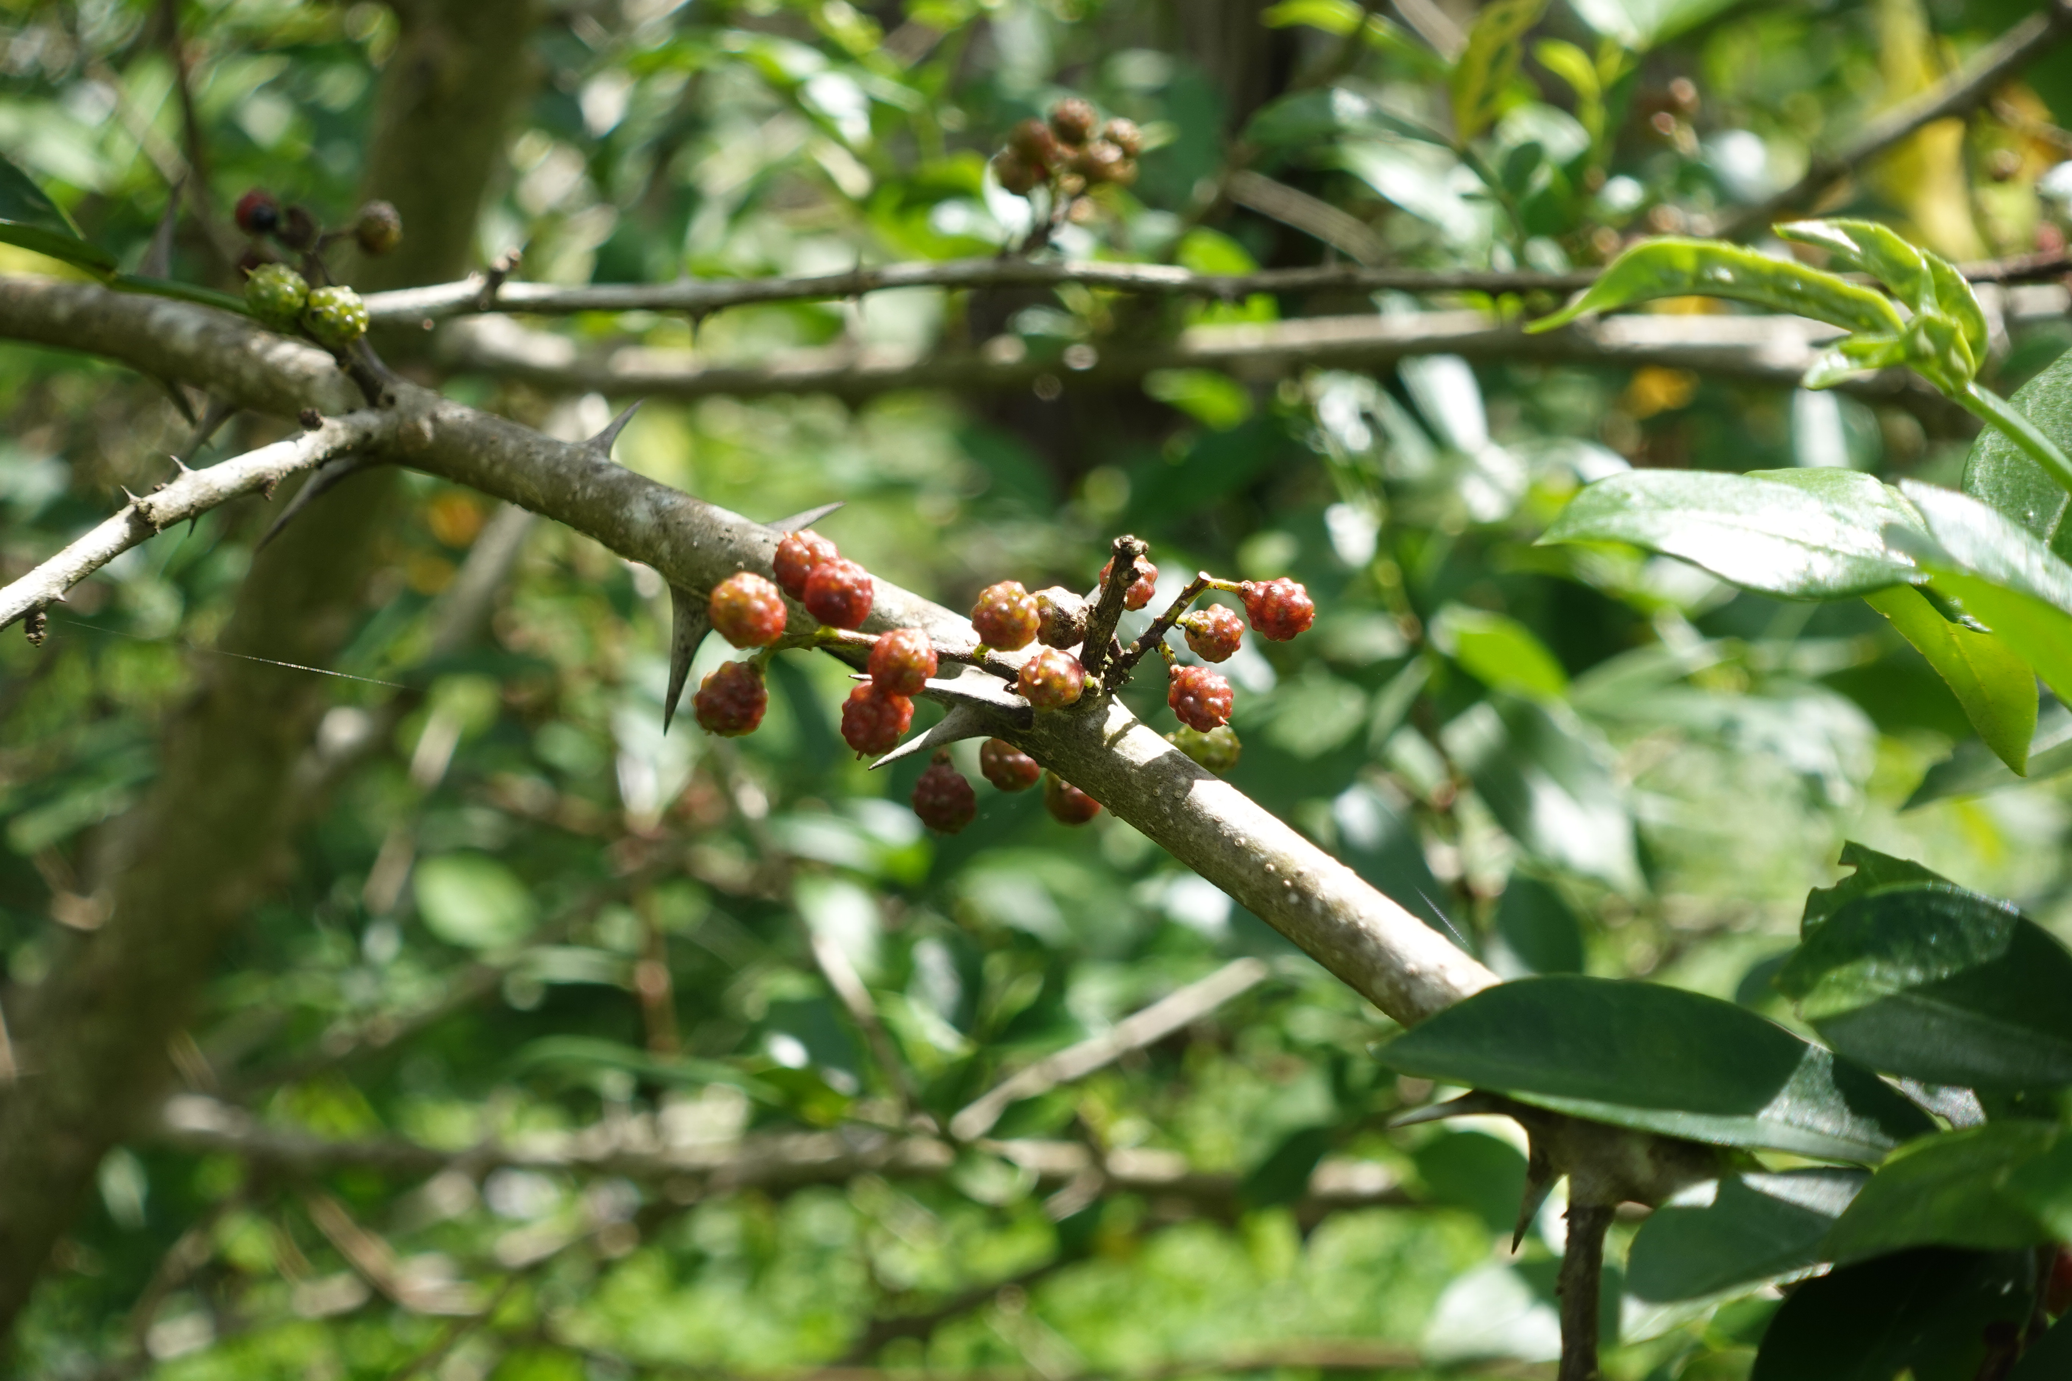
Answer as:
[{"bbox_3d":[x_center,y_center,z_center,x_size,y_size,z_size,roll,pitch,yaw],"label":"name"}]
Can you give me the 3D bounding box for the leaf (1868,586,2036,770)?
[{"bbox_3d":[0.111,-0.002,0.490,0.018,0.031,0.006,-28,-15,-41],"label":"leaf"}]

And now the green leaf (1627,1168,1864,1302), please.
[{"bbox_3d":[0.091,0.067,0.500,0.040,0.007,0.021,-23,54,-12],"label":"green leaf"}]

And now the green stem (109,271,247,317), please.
[{"bbox_3d":[-0.088,-0.041,0.415,0.015,0.002,0.002,15,-16,3],"label":"green stem"}]

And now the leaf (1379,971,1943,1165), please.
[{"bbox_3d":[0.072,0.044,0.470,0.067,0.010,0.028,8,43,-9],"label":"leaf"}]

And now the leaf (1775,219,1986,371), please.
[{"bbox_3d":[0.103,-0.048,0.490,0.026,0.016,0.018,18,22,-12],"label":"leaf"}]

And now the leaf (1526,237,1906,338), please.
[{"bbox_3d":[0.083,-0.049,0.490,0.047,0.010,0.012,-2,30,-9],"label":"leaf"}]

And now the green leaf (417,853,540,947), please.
[{"bbox_3d":[-0.139,0.052,1.000,0.034,0.006,0.024,35,62,14],"label":"green leaf"}]

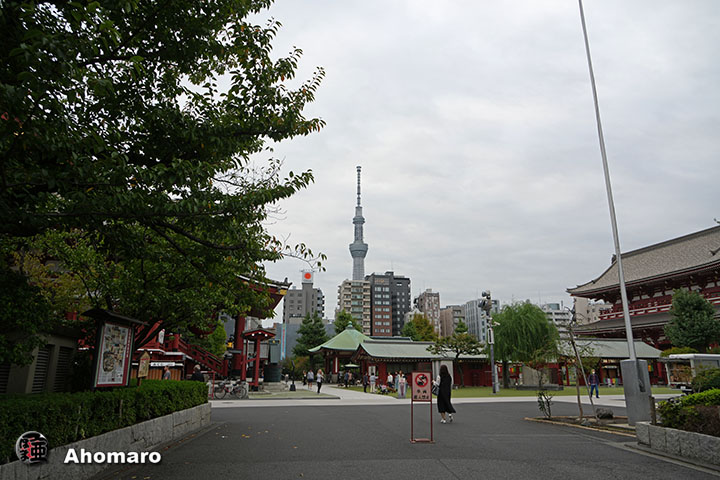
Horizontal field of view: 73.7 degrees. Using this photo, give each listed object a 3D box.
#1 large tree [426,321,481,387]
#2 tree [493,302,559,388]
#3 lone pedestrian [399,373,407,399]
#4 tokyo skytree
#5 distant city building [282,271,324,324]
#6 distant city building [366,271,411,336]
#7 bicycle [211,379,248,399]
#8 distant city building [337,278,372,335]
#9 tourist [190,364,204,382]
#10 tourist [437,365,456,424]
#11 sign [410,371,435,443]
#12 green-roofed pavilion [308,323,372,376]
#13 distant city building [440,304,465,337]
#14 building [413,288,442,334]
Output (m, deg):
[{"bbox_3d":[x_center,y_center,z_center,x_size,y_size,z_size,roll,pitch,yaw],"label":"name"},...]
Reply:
[{"bbox_3d":[9.093,11.075,45.701,5.300,5.800,4.800,-3,-16,10],"label":"large tree"},{"bbox_3d":[15.000,9.798,45.012,6.300,7.900,6.000,0,-15,0],"label":"tree"},{"bbox_3d":[2.480,8.443,28.066,0.480,1.540,0.360,0,-15,0],"label":"lone pedestrian"},{"bbox_3d":[-3.000,70.844,1445.847,66.000,632.000,64.000,0,-15,0],"label":"tokyo skytree"},{"bbox_3d":[-26.800,39.666,227.621,18.000,47.000,15.000,4,-16,-14],"label":"distant city building"},{"bbox_3d":[12.972,37.712,214.713,16.500,44.500,14.000,5,-16,-16],"label":"distant city building"},{"bbox_3d":[-7.019,8.138,26.178,1.770,1.060,0.550,4,-16,-14],"label":"bicycle"},{"bbox_3d":[-2.232,39.254,214.286,12.500,41.300,12.000,5,-16,-16],"label":"distant city building"},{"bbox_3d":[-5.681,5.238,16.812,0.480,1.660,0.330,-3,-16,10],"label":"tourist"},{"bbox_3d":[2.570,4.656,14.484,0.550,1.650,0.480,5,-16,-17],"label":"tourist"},{"bbox_3d":[1.390,3.688,10.654,0.500,1.490,0.360,-1,-15,2],"label":"sign"},{"bbox_3d":[-1.096,13.767,58.445,8.600,7.400,8.600,4,-16,-14],"label":"green-roofed pavilion"},{"bbox_3d":[42.000,45.215,215.728,9.000,30.000,13.000,5,-16,-16],"label":"distant city building"},{"bbox_3d":[29.203,40.692,207.664,7.000,35.000,13.500,5,-16,-16],"label":"building"}]

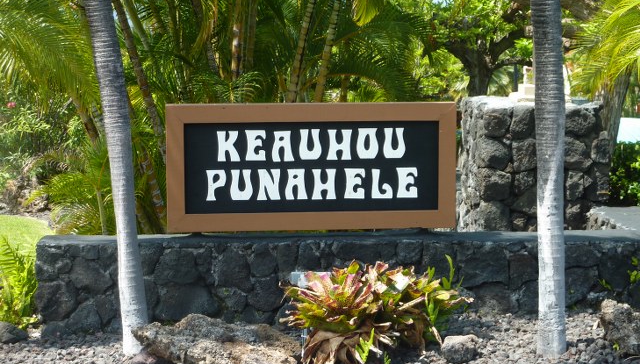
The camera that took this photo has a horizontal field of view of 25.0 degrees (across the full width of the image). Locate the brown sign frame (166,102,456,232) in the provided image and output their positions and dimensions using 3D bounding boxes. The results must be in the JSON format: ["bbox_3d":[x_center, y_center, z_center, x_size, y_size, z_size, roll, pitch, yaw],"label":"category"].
[{"bbox_3d":[-0.064,-0.112,10.800,2.170,0.960,0.100,-1,7,-6],"label":"brown sign frame"}]

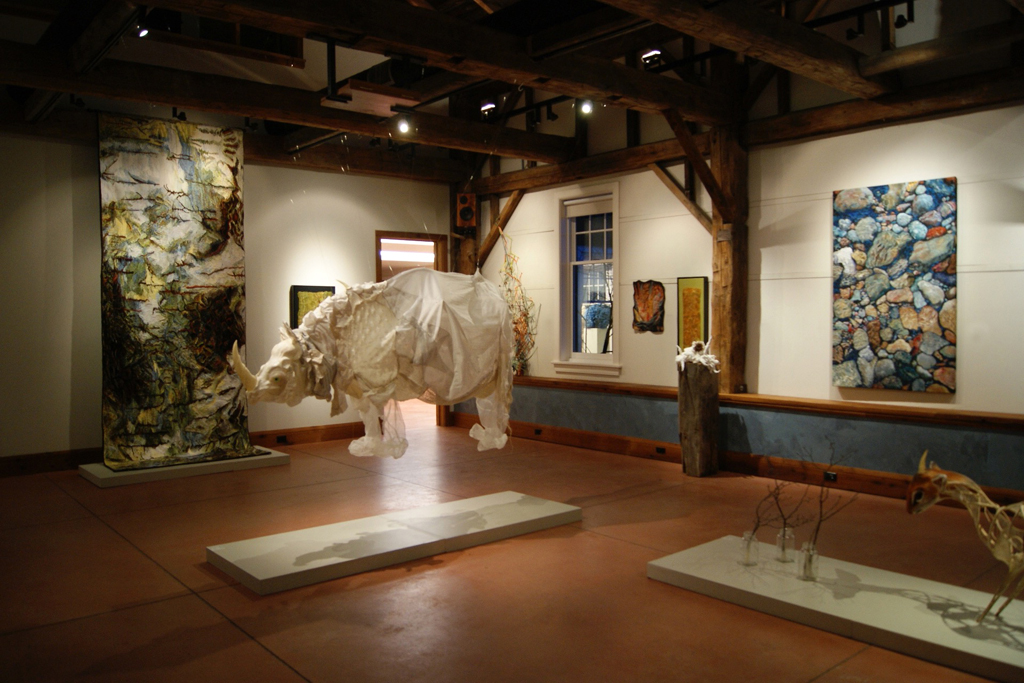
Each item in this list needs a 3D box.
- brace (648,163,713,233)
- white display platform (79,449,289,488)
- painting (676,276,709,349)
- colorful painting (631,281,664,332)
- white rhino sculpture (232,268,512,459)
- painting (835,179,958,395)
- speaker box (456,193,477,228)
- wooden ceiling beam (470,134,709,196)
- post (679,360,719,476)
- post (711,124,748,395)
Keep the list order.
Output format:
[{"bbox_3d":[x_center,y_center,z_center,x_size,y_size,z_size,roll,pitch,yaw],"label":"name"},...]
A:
[{"bbox_3d":[1.855,-1.548,8.230,0.140,0.090,1.080,-2,47,-41],"label":"brace"},{"bbox_3d":[-3.271,1.244,7.760,1.780,0.081,0.830,-2,2,-41],"label":"white display platform"},{"bbox_3d":[1.939,-0.252,8.248,0.070,0.860,0.345,-2,2,-41],"label":"painting"},{"bbox_3d":[1.547,-0.401,8.705,0.050,0.570,0.440,-2,2,-41],"label":"colorful painting"},{"bbox_3d":[-0.851,0.158,5.109,2.040,1.300,0.720,-2,2,-41],"label":"white rhino sculpture"},{"bbox_3d":[3.238,-0.458,6.536,0.045,1.740,1.005,-2,2,-41],"label":"painting"},{"bbox_3d":[-0.595,-1.734,10.150,0.245,0.430,0.280,0,2,3],"label":"speaker box"},{"bbox_3d":[0.858,-2.060,9.268,0.270,0.230,3.920,-2,2,-41],"label":"wooden ceiling beam"},{"bbox_3d":[1.792,0.734,7.365,0.265,1.060,0.265,-1,2,-31],"label":"post"},{"bbox_3d":[2.181,-0.798,7.679,0.270,2.640,0.245,-2,2,-41],"label":"post"}]

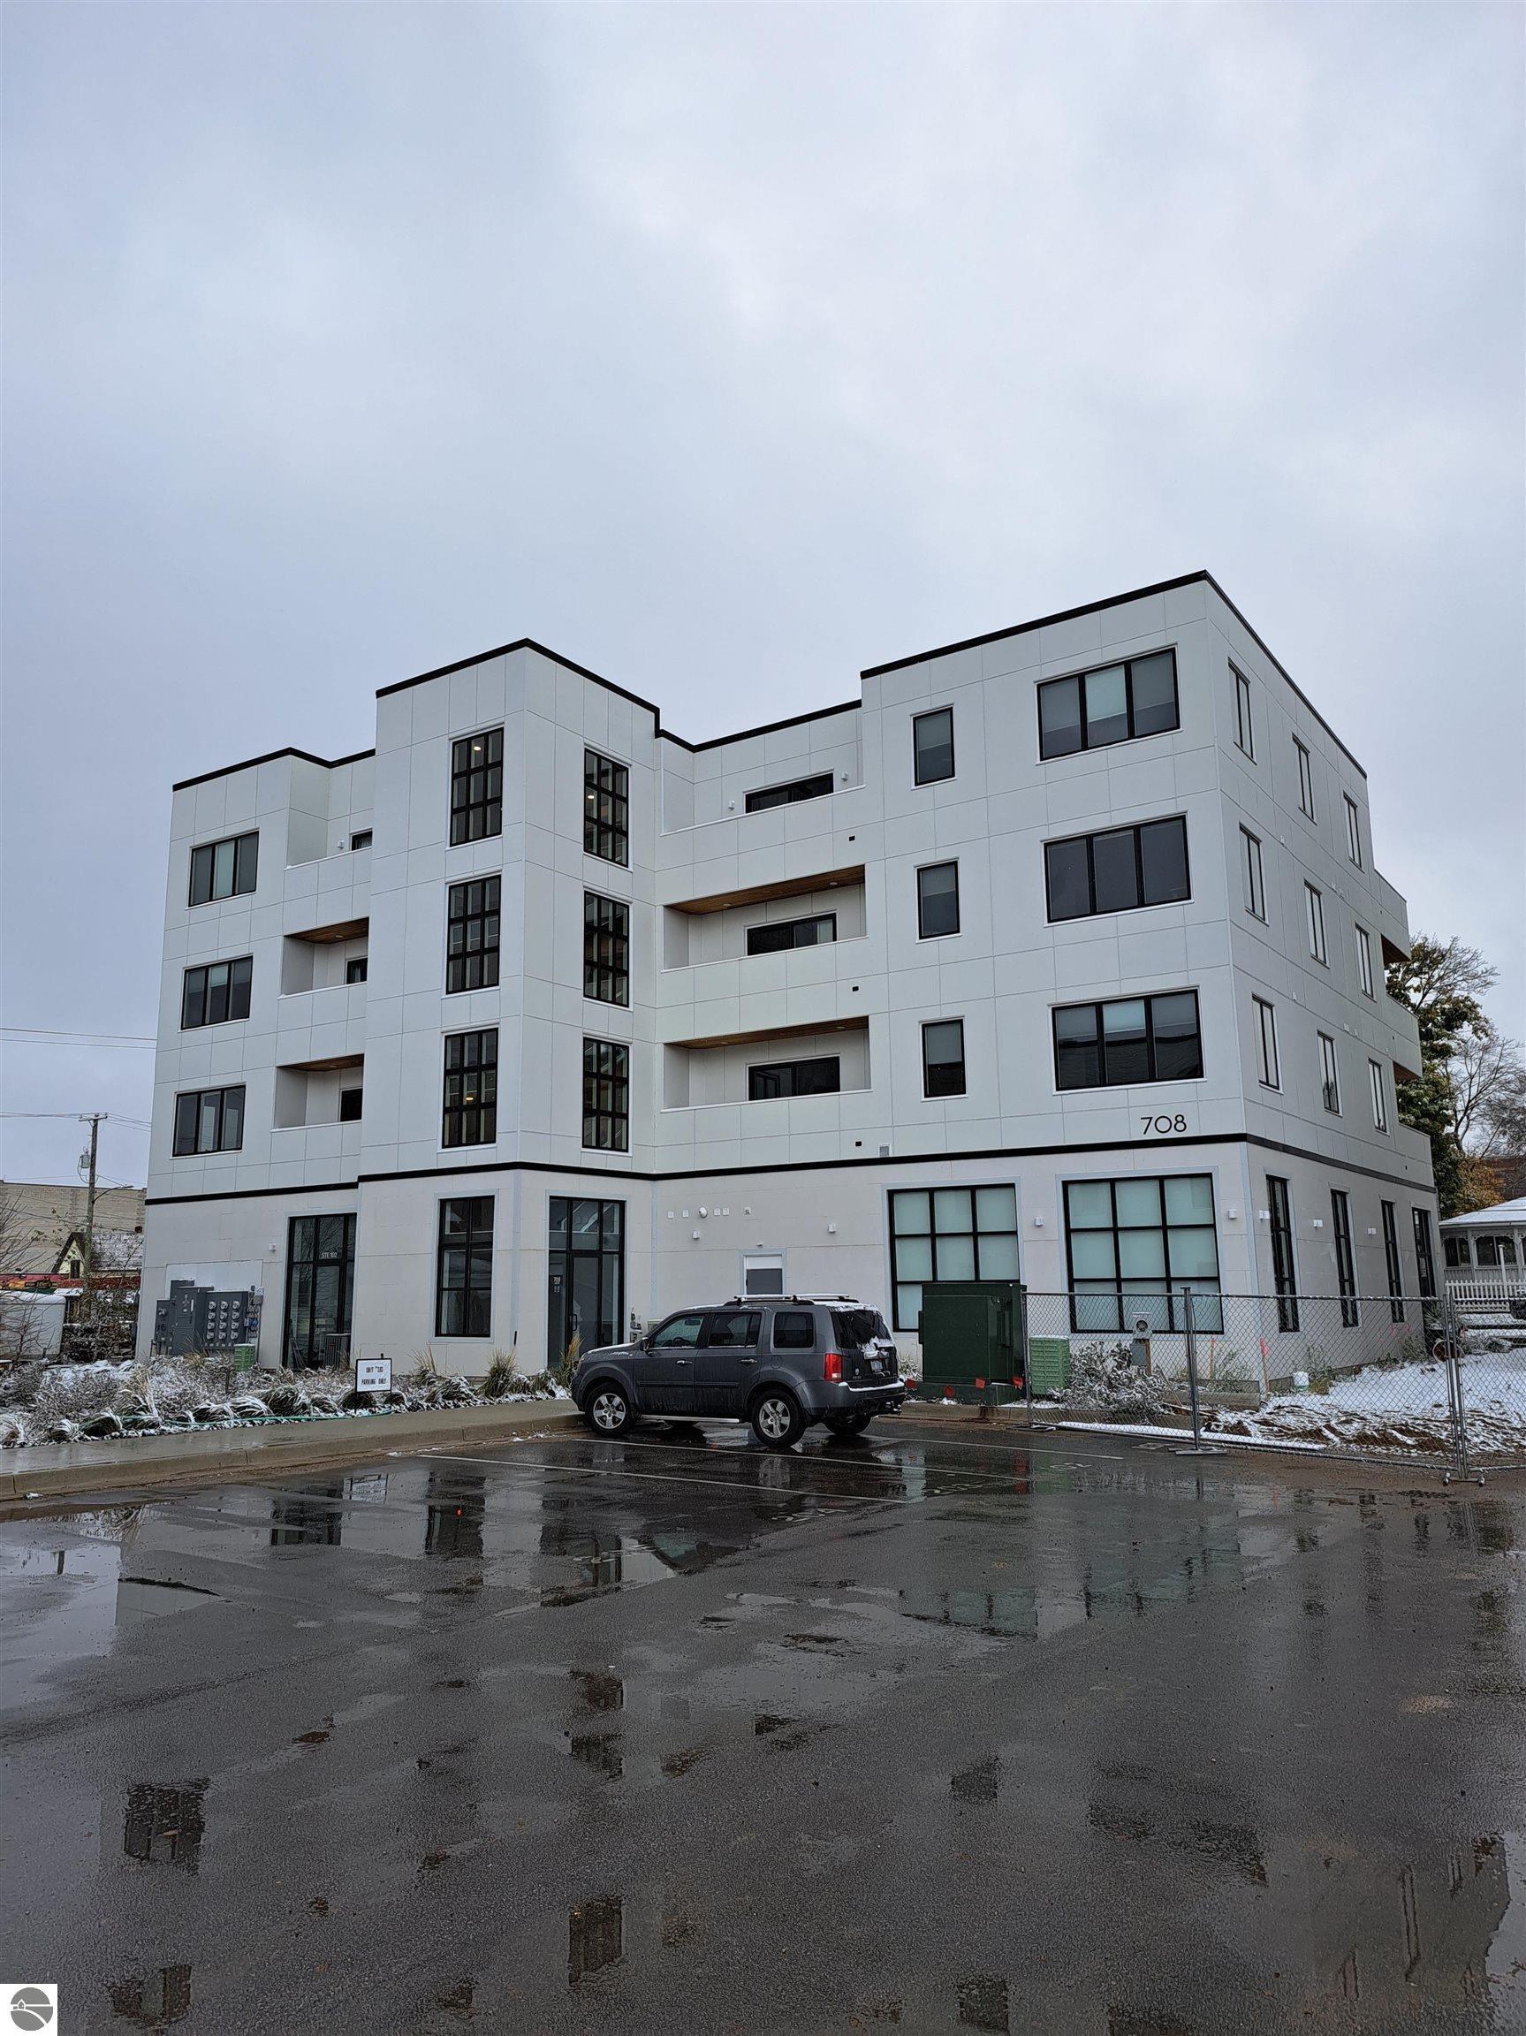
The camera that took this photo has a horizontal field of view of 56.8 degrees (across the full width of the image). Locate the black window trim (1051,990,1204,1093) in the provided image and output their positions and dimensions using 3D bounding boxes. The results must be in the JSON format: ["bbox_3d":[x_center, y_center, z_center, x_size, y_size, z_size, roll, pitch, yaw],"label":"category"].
[{"bbox_3d":[6.603,0.438,25.611,2.710,1.559,0.150,-8,-13,34],"label":"black window trim"}]

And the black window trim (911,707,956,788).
[{"bbox_3d":[3.524,-5.519,28.856,0.898,1.483,0.150,-8,-13,34],"label":"black window trim"}]

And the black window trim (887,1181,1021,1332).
[{"bbox_3d":[3.643,4.606,26.916,2.688,2.698,0.150,-8,-13,34],"label":"black window trim"}]

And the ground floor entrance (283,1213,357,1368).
[{"bbox_3d":[-10.006,6.193,31.974,2.310,3.361,0.150,-8,-13,34],"label":"ground floor entrance"}]

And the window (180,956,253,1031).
[{"bbox_3d":[-13.886,-0.583,35.942,2.851,1.614,0.120,-8,-13,34],"label":"window"}]

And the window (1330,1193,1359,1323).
[{"bbox_3d":[12.209,5.058,29.599,0.120,2.801,1.451,-8,-13,34],"label":"window"}]

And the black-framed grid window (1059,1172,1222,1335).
[{"bbox_3d":[6.689,4.205,24.955,2.737,2.693,0.120,-8,-13,34],"label":"black-framed grid window"}]

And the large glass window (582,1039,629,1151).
[{"bbox_3d":[-3.317,1.644,29.724,0.150,2.290,1.450,-8,-13,34],"label":"large glass window"}]

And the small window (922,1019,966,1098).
[{"bbox_3d":[3.580,0.810,27.746,0.889,1.457,0.120,-8,-13,34],"label":"small window"}]

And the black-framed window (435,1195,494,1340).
[{"bbox_3d":[-5.900,4.961,28.101,1.529,2.702,0.150,-8,-13,34],"label":"black-framed window"}]

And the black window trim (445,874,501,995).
[{"bbox_3d":[-5.984,-1.706,29.391,1.533,2.324,0.150,-8,-13,34],"label":"black window trim"}]

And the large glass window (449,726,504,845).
[{"bbox_3d":[-6.084,-4.920,30.159,1.517,2.380,0.120,-8,-13,34],"label":"large glass window"}]

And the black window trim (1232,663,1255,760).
[{"bbox_3d":[9.026,-5.765,26.720,0.150,1.560,1.290,-8,-13,34],"label":"black window trim"}]

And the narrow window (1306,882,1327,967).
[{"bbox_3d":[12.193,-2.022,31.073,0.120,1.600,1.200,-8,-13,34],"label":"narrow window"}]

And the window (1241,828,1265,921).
[{"bbox_3d":[9.329,-2.723,26.942,0.120,1.659,1.319,-8,-13,34],"label":"window"}]

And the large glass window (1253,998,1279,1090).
[{"bbox_3d":[9.029,0.486,25.413,0.150,1.490,1.340,-8,-13,34],"label":"large glass window"}]

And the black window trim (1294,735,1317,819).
[{"bbox_3d":[11.764,-5.170,30.760,0.150,1.592,1.289,-8,-13,34],"label":"black window trim"}]

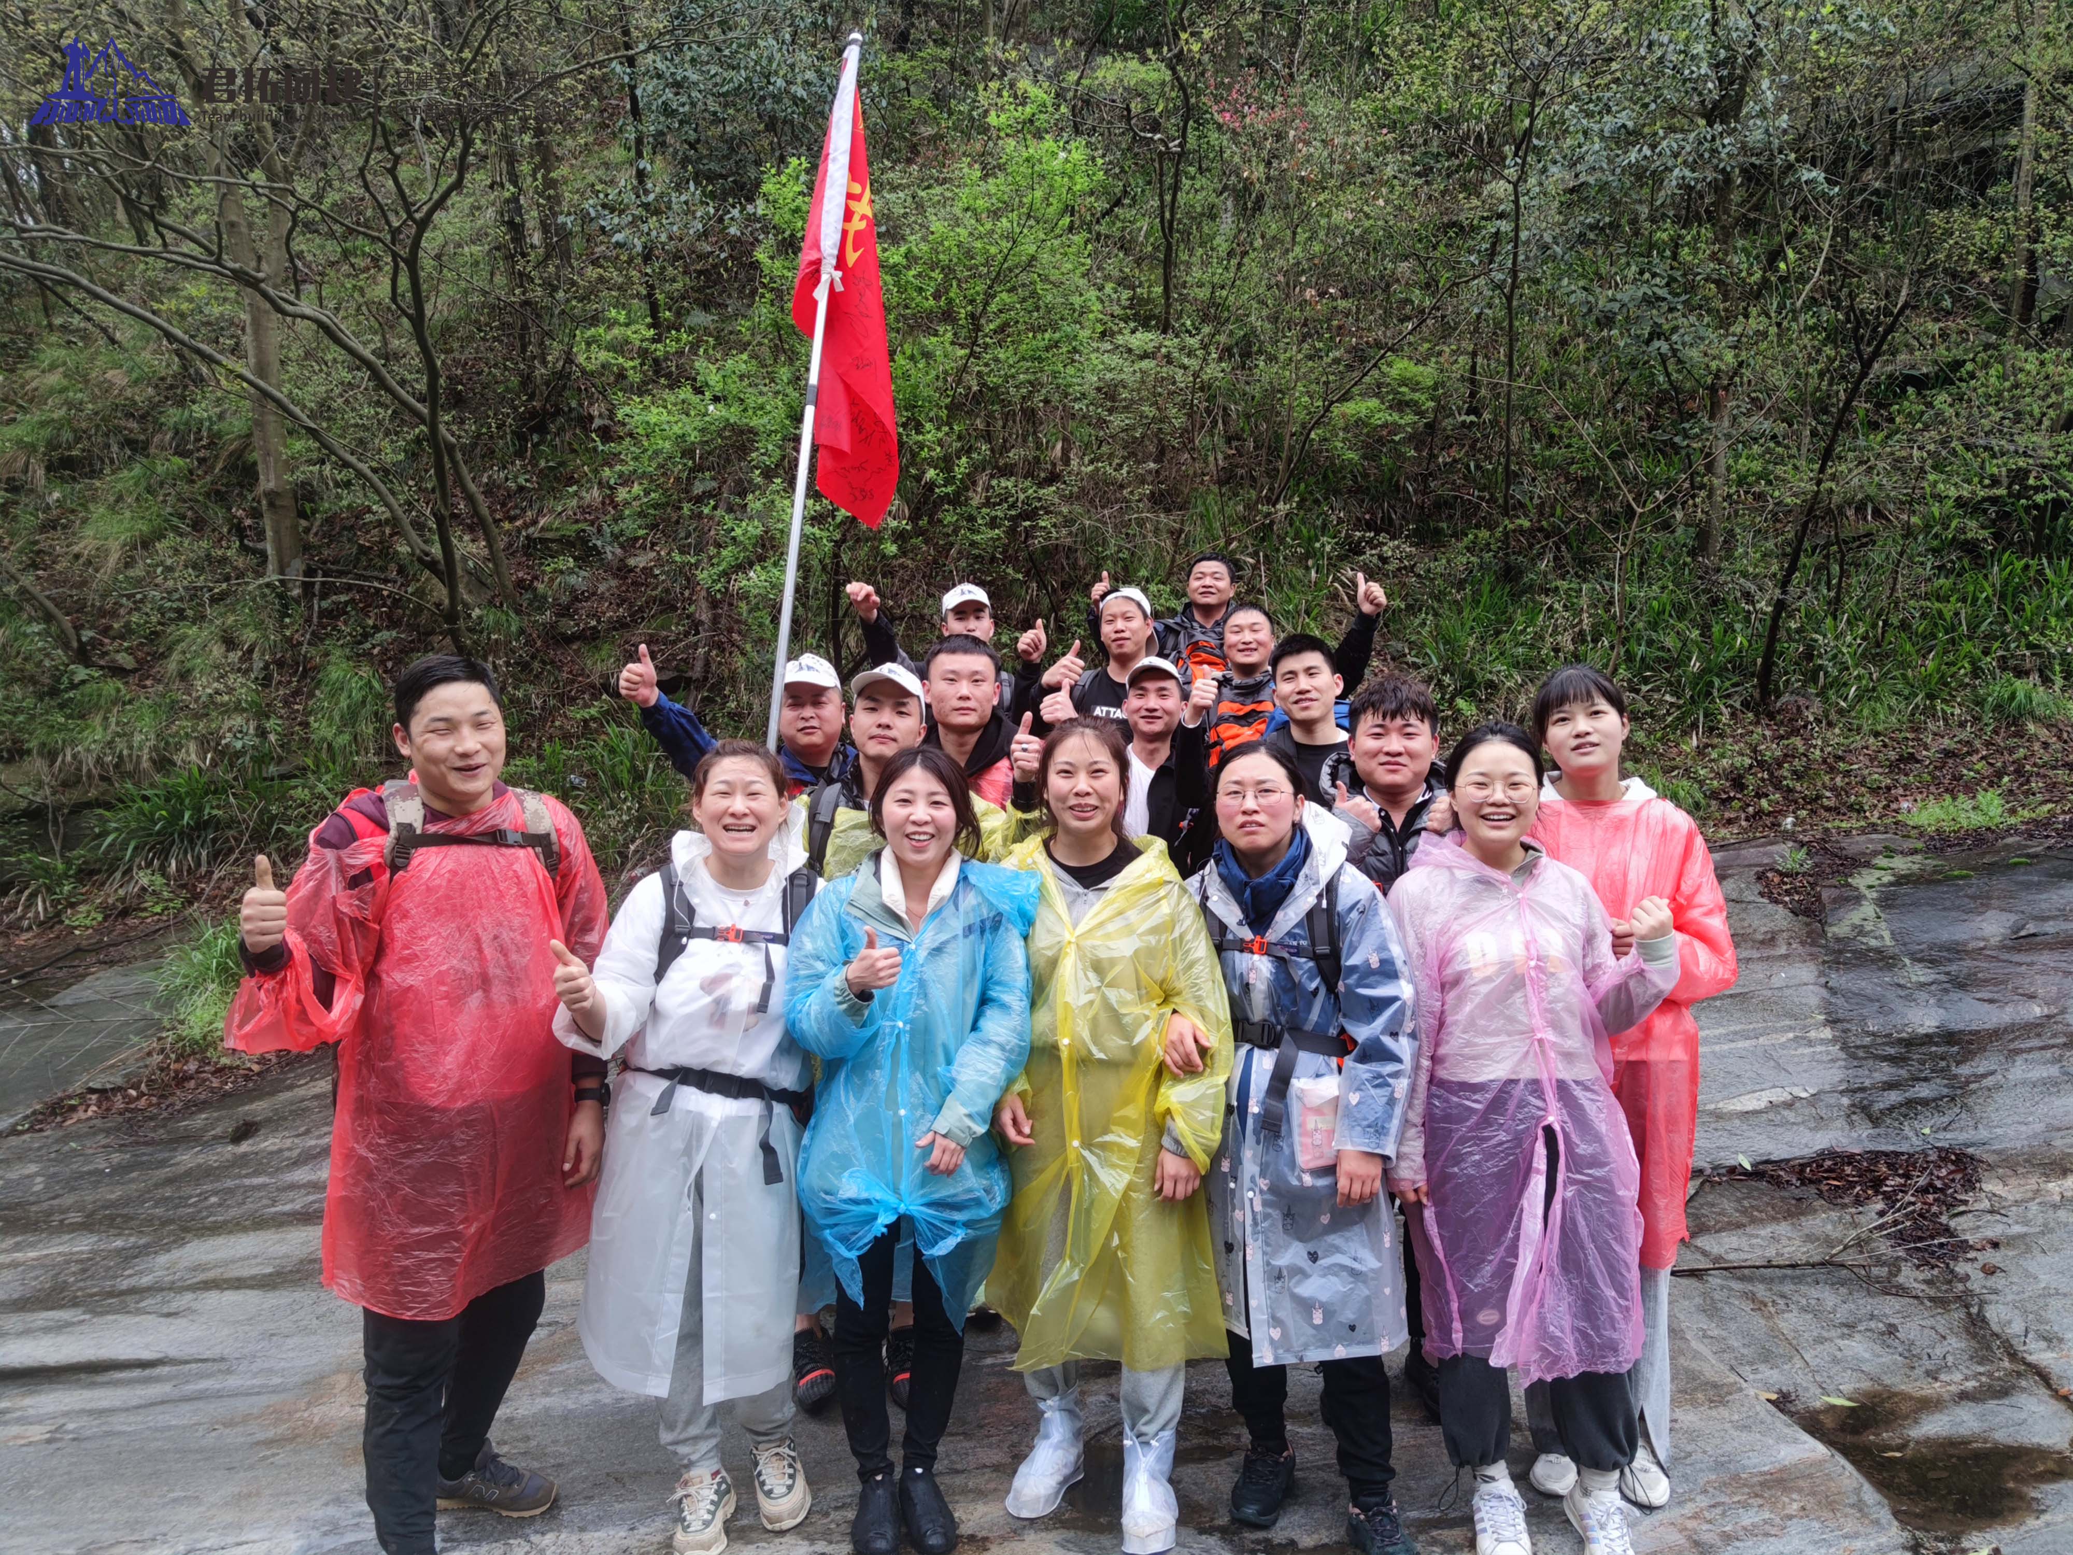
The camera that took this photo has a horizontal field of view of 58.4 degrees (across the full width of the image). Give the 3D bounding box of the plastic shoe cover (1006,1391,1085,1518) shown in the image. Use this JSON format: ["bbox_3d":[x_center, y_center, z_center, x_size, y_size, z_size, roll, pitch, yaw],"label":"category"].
[{"bbox_3d":[0.021,1.343,3.780,0.110,0.190,0.280,4,9,28],"label":"plastic shoe cover"}]

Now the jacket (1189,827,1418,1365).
[{"bbox_3d":[0.520,0.605,3.650,0.460,1.030,0.360,0,2,18],"label":"jacket"}]

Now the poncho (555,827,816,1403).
[{"bbox_3d":[-0.692,0.673,3.700,0.550,1.150,0.420,0,4,-6],"label":"poncho"}]

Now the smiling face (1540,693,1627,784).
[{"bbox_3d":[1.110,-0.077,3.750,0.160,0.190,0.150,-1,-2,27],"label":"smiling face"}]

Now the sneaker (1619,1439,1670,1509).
[{"bbox_3d":[1.285,1.433,3.930,0.100,0.110,0.250,1,8,10],"label":"sneaker"}]

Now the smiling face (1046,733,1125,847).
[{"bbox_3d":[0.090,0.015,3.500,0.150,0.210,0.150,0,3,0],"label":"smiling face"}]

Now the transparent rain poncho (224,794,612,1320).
[{"bbox_3d":[-1.128,0.484,3.480,0.660,0.970,0.420,-2,7,-13],"label":"transparent rain poncho"}]

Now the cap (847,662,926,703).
[{"bbox_3d":[-0.353,-0.222,4.400,0.175,0.130,0.250,3,2,0],"label":"cap"}]

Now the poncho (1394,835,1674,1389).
[{"bbox_3d":[0.928,0.605,3.480,0.520,0.990,0.380,0,1,9],"label":"poncho"}]

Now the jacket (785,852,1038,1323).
[{"bbox_3d":[-0.227,0.588,3.620,0.450,0.900,0.360,0,7,2],"label":"jacket"}]

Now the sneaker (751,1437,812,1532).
[{"bbox_3d":[-0.513,1.387,3.720,0.100,0.115,0.265,-3,8,-19],"label":"sneaker"}]

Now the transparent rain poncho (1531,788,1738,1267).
[{"bbox_3d":[1.164,0.516,3.830,0.560,1.000,0.400,1,5,14],"label":"transparent rain poncho"}]

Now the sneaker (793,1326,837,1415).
[{"bbox_3d":[-0.510,1.346,4.270,0.100,0.120,0.280,-1,8,-9],"label":"sneaker"}]

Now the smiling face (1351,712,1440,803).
[{"bbox_3d":[0.752,-0.043,3.900,0.180,0.200,0.150,1,5,10],"label":"smiling face"}]

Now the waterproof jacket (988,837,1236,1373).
[{"bbox_3d":[0.149,0.630,3.660,0.460,1.030,0.350,0,1,13],"label":"waterproof jacket"}]

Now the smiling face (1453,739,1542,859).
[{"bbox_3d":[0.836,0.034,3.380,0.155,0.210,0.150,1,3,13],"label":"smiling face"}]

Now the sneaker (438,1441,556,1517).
[{"bbox_3d":[-1.085,1.415,3.720,0.280,0.120,0.105,1,2,23],"label":"sneaker"}]

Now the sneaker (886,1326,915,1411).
[{"bbox_3d":[-0.297,1.420,4.460,0.105,0.120,0.280,0,1,0],"label":"sneaker"}]

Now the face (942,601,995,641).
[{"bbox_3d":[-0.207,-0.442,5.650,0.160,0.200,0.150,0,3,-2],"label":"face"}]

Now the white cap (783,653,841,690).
[{"bbox_3d":[-0.545,-0.255,4.460,0.175,0.130,0.250,0,1,-2],"label":"white cap"}]

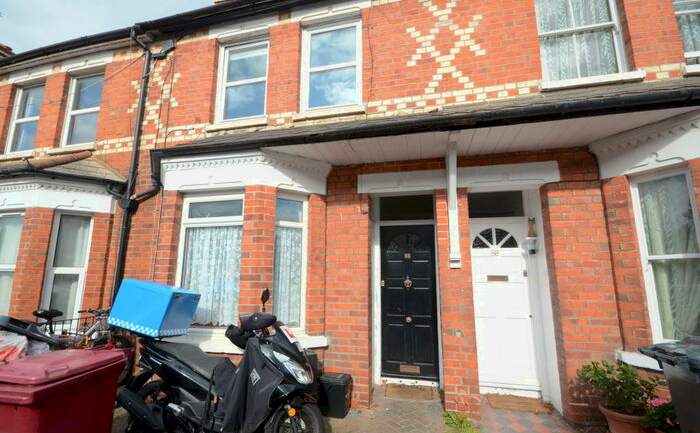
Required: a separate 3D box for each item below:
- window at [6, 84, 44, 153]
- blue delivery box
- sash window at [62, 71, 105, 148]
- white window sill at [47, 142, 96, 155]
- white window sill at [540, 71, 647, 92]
[{"bbox_3d":[-6.005,-1.844,5.874,0.920,1.310,0.090,-2,-9,15],"label":"window"},{"bbox_3d":[-1.780,0.844,2.860,0.547,0.376,0.375,8,-15,15],"label":"blue delivery box"},{"bbox_3d":[-4.652,-1.896,5.522,0.942,1.310,0.090,-2,-9,15],"label":"sash window"},{"bbox_3d":[-4.620,-1.114,5.245,1.040,0.120,0.160,-2,-10,15],"label":"white window sill"},{"bbox_3d":[2.607,-1.469,3.399,0.955,0.110,0.170,-2,-9,15],"label":"white window sill"}]

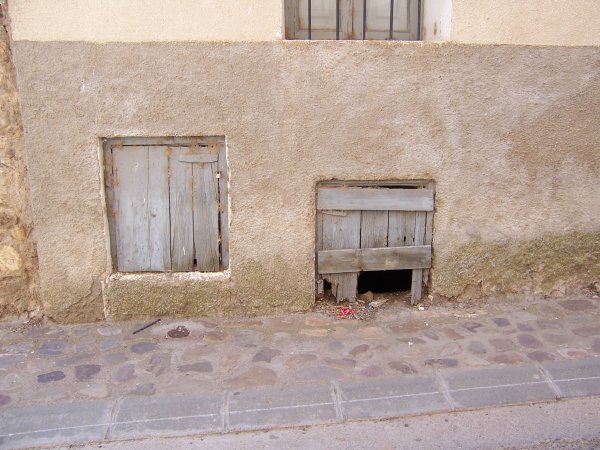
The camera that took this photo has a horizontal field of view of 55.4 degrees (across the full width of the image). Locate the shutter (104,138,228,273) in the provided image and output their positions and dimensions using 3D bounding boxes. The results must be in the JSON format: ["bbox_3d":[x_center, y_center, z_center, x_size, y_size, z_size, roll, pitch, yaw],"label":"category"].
[{"bbox_3d":[-0.898,-0.133,3.905,0.822,0.924,0.080,0,11,-3],"label":"shutter"}]

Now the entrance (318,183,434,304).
[{"bbox_3d":[0.514,0.119,3.982,0.810,0.873,0.110,0,11,-3],"label":"entrance"}]

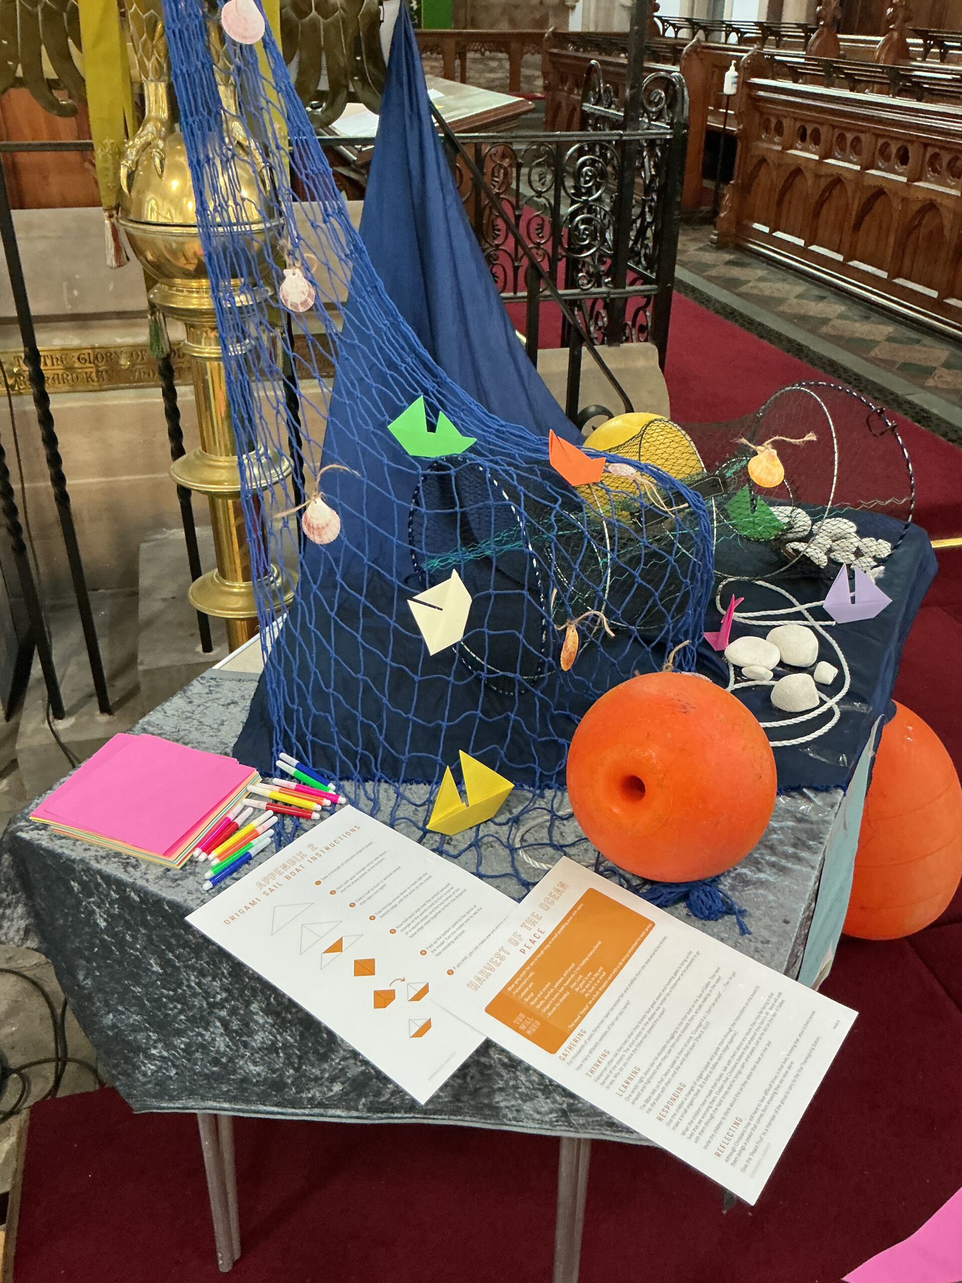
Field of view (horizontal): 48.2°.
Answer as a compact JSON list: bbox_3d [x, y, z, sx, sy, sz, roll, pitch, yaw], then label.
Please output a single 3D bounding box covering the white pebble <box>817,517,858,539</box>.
[{"bbox_3d":[0.552,-0.174,1.671,0.068,0.034,0.052,0,31,0],"label":"white pebble"}]

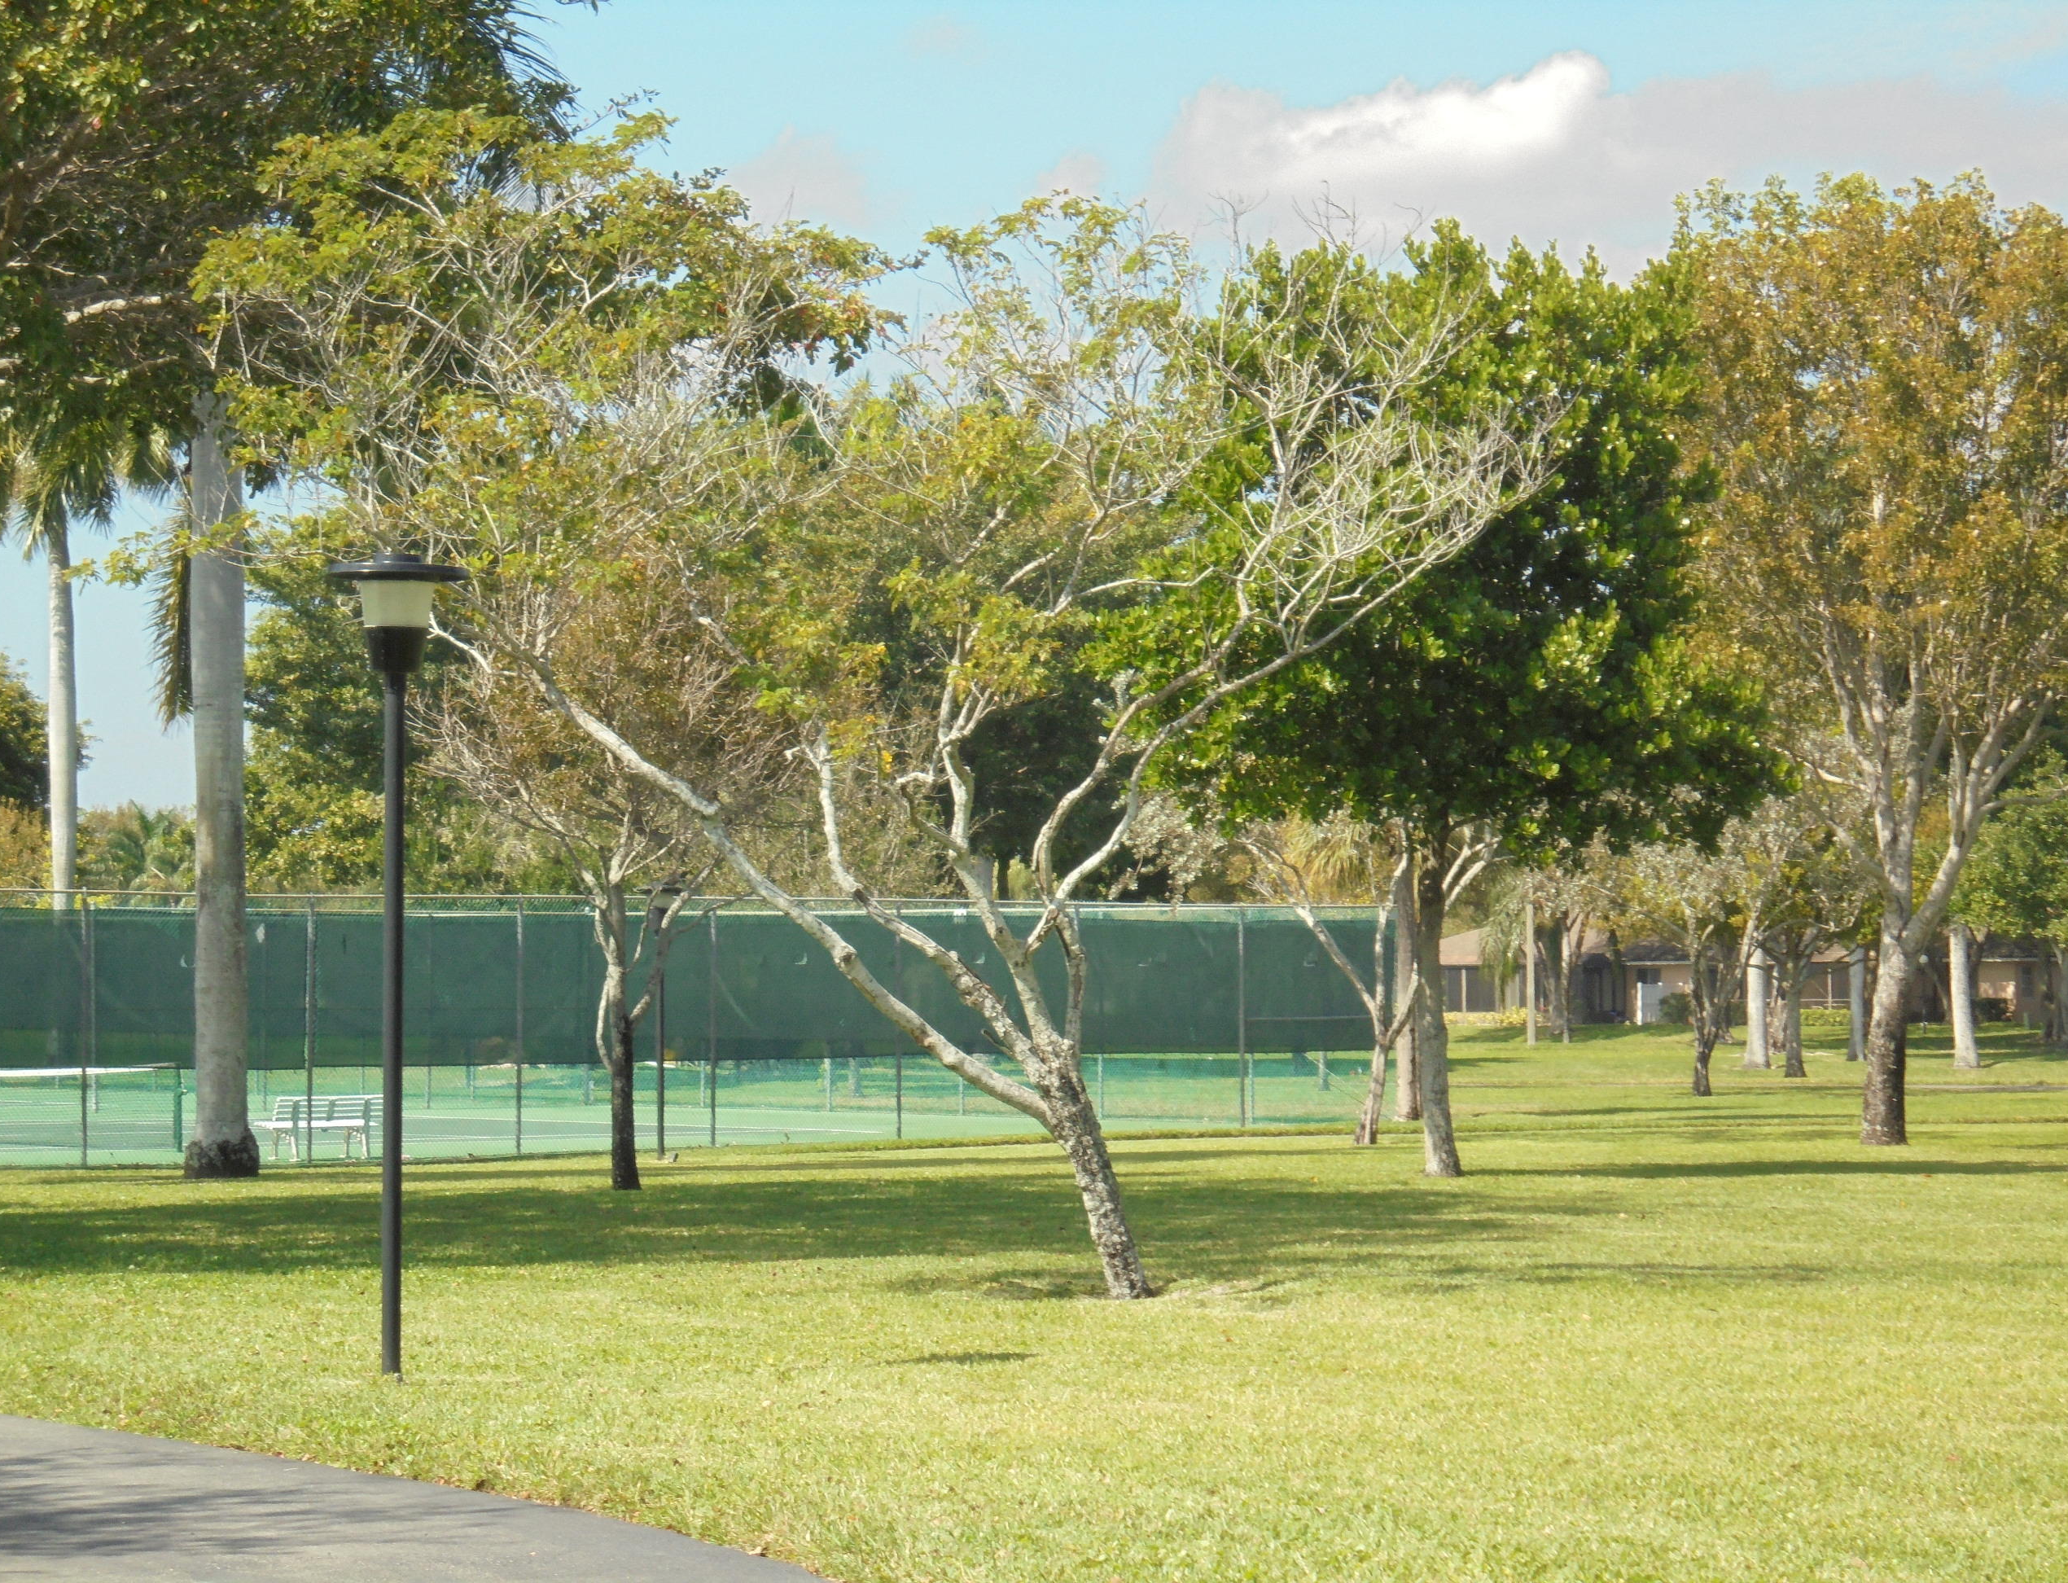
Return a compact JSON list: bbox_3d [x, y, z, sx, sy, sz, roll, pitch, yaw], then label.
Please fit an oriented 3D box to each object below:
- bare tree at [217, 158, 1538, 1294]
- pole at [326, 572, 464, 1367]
[{"bbox_3d":[-0.892,-0.333,31.300,7.159,6.169,5.900,0,-2,0],"label":"bare tree"},{"bbox_3d":[-2.732,0.743,24.600,0.587,3.546,0.587,0,-2,0],"label":"pole"}]

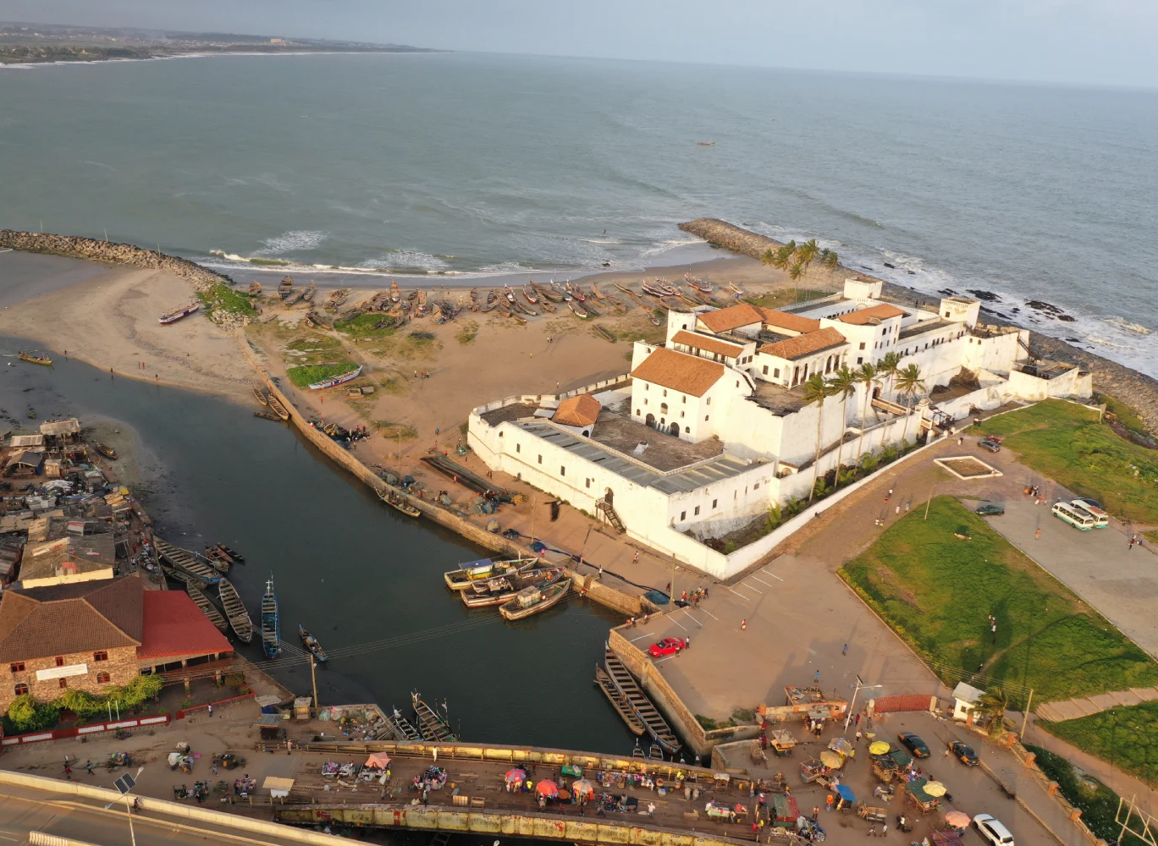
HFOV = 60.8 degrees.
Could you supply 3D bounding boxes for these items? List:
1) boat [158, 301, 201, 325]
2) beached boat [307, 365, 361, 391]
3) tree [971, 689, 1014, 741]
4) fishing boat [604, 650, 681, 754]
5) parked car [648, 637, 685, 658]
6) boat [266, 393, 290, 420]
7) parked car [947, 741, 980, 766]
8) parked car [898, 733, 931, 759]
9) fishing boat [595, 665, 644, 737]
[{"bbox_3d":[-113.560,-31.540,281.350,2.200,1.950,20.300,7,21,10],"label":"boat"},{"bbox_3d":[-56.850,-10.450,231.200,2.000,2.200,16.000,17,24,32],"label":"beached boat"},{"bbox_3d":[49.790,34.750,117.940,5.000,5.500,5.000,3,21,0],"label":"tree"},{"bbox_3d":[7.750,34.720,125.290,2.400,2.200,21.500,-6,22,-22],"label":"fishing boat"},{"bbox_3d":[11.650,29.590,130.640,4.650,1.430,1.830,-9,24,-30],"label":"parked car"},{"bbox_3d":[-65.880,-3.230,216.280,2.100,1.700,15.400,-9,24,-29],"label":"boat"},{"bbox_3d":[44.760,38.210,114.730,1.640,1.380,3.750,-5,22,-21],"label":"parked car"},{"bbox_3d":[39.340,37.570,115.630,1.640,1.400,3.850,-6,22,-22],"label":"parked car"},{"bbox_3d":[4.980,35.010,124.000,1.700,2.200,13.200,-6,22,-23],"label":"fishing boat"}]

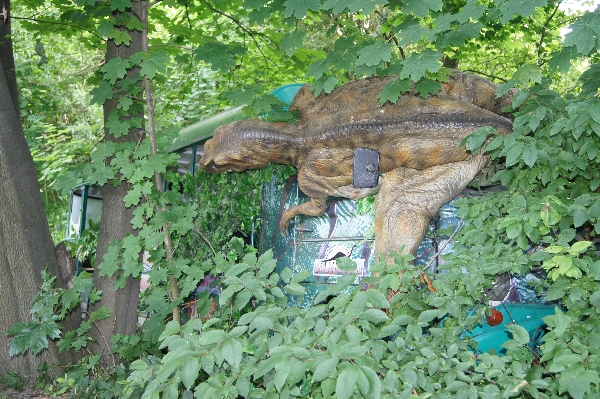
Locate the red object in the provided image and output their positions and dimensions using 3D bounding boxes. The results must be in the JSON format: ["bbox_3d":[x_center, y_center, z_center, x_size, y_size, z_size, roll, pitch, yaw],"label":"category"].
[{"bbox_3d":[1.048,0.633,3.750,0.100,0.100,0.055,3,-2,-38],"label":"red object"}]

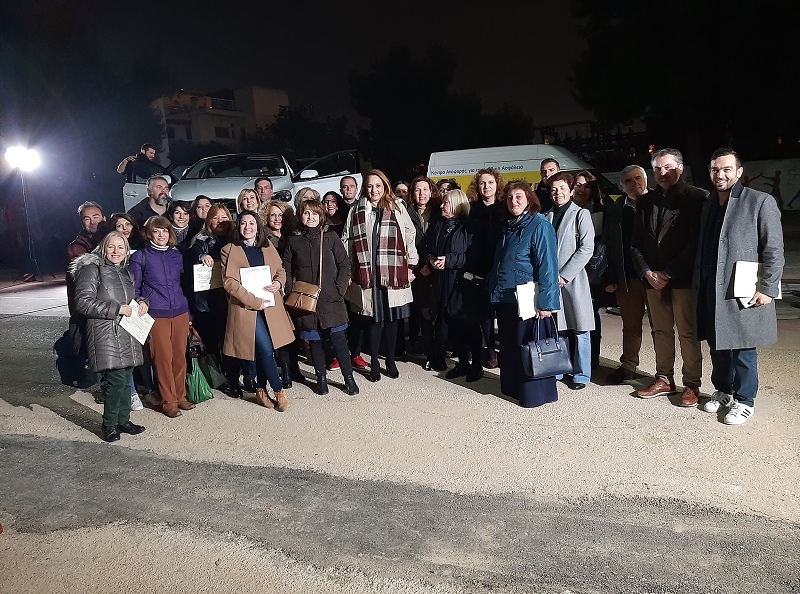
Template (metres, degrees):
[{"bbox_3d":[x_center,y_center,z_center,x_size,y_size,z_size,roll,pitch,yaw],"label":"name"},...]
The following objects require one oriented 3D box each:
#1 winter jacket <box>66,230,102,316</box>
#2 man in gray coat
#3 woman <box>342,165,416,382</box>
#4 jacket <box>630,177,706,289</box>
[{"bbox_3d":[-2.666,-0.216,5.500,0.500,0.740,0.320,-7,9,-25],"label":"winter jacket"},{"bbox_3d":[2.228,-0.062,4.120,0.560,1.801,0.430,4,11,44],"label":"man in gray coat"},{"bbox_3d":[-0.177,-0.178,5.380,0.620,1.792,0.400,-4,8,-3],"label":"woman"},{"bbox_3d":[1.965,-0.463,4.550,0.530,0.790,0.340,2,10,35],"label":"jacket"}]

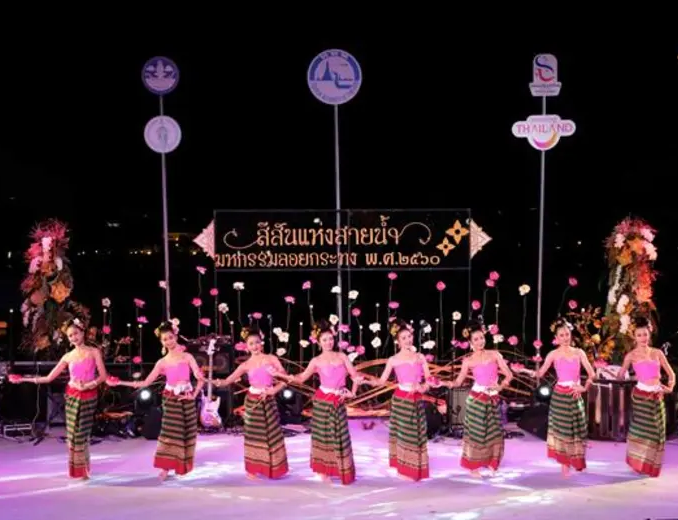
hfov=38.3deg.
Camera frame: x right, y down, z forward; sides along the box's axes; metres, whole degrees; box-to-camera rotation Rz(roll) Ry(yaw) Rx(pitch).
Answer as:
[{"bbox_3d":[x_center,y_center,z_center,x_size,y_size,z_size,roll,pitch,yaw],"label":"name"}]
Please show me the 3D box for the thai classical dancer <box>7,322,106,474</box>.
[{"bbox_3d":[-2.942,1.446,10.155,1.021,1.684,0.550,0,3,0],"label":"thai classical dancer"}]

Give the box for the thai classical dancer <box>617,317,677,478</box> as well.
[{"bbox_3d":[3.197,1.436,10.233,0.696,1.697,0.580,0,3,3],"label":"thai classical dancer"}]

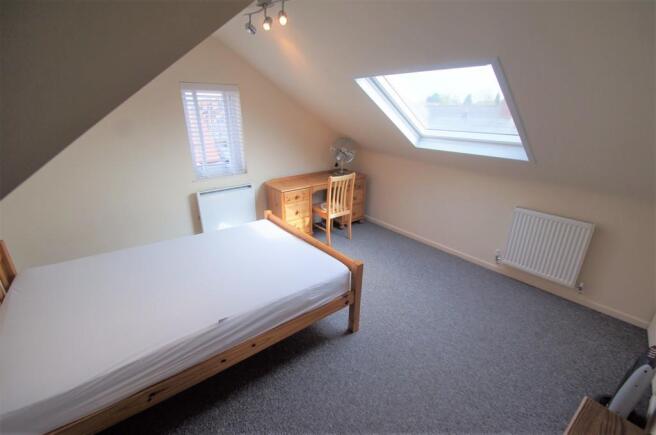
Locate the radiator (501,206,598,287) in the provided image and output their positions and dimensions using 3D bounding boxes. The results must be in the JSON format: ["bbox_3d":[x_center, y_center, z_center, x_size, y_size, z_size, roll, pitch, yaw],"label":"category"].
[{"bbox_3d":[2.067,0.258,2.593,0.090,0.600,0.584,-15,26,-36],"label":"radiator"}]

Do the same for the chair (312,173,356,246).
[{"bbox_3d":[0.052,-0.146,3.704,0.412,0.940,0.458,-15,26,-36],"label":"chair"}]

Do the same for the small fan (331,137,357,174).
[{"bbox_3d":[0.221,-0.970,4.337,0.380,0.518,0.260,6,21,15],"label":"small fan"}]

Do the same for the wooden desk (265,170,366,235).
[{"bbox_3d":[-0.190,-0.193,4.082,1.454,0.760,0.634,-15,26,-36],"label":"wooden desk"}]

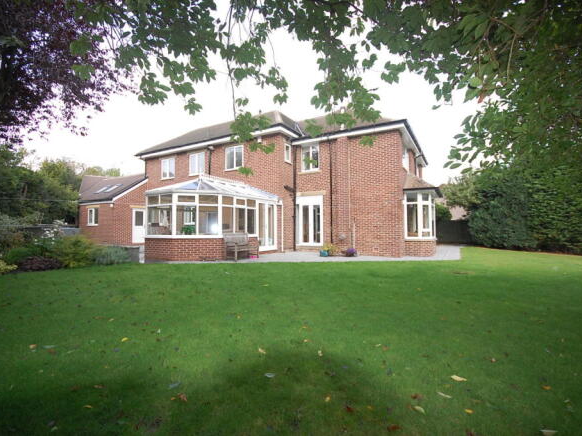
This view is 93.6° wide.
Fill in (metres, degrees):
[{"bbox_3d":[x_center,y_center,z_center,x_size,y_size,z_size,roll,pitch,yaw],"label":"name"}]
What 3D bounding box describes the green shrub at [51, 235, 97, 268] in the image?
[{"bbox_3d":[-7.050,0.980,8.900,1.300,1.000,1.100,0,-1,0],"label":"green shrub"}]

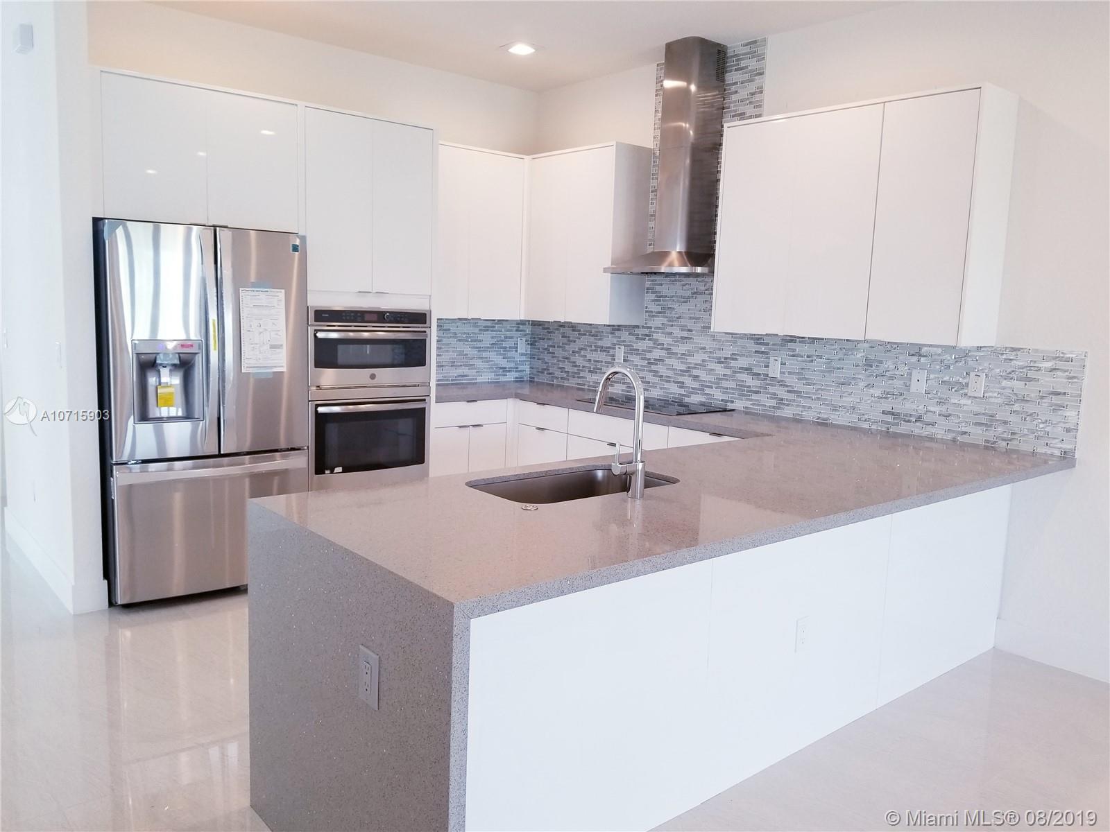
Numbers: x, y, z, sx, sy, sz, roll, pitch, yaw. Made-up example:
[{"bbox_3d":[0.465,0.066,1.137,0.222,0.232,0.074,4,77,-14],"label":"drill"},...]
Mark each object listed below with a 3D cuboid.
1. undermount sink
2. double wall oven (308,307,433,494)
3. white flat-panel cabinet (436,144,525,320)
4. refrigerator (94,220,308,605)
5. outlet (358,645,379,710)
[{"bbox_3d":[0.062,0.329,2.687,0.725,0.230,0.430,-4,10,-40],"label":"undermount sink"},{"bbox_3d":[-1.220,-0.105,4.977,0.757,1.090,0.625,-4,10,-40],"label":"double wall oven"},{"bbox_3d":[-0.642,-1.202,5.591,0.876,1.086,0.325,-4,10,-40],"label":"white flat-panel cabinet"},{"bbox_3d":[-1.872,-0.047,4.308,0.909,1.767,0.830,-4,10,-40],"label":"refrigerator"},{"bbox_3d":[-0.404,0.565,1.798,0.010,0.120,0.081,-4,10,-40],"label":"outlet"}]

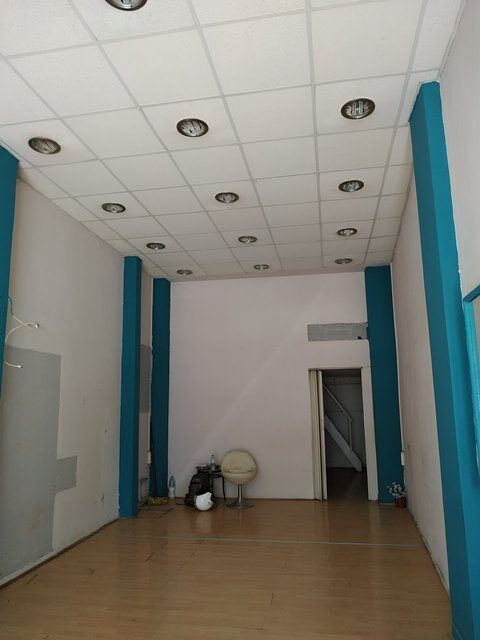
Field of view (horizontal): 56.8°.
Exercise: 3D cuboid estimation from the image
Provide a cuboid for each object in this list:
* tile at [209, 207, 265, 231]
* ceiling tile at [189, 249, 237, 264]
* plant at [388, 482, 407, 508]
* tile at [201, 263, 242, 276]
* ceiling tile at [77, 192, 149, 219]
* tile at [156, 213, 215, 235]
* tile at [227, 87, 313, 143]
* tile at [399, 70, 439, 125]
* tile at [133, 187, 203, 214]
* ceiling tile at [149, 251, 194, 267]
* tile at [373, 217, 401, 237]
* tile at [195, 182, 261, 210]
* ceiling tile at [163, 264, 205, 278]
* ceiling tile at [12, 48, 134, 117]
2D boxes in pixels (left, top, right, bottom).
[{"bbox_3d":[-0.009,-1.148,5.029,0.600,0.030,0.600,-2,-10,11],"label":"tile"},{"bbox_3d":[-0.383,-0.904,6.266,0.600,0.025,0.600,-3,-11,11],"label":"ceiling tile"},{"bbox_3d":[2.210,2.470,6.250,0.280,0.360,0.260,-2,-10,11],"label":"plant"},{"bbox_3d":[-0.268,-0.794,6.822,0.600,0.025,0.600,-3,-11,11],"label":"tile"},{"bbox_3d":[-1.300,-1.196,4.678,0.600,0.030,0.600,-2,-10,11],"label":"ceiling tile"},{"bbox_3d":[-0.603,-1.126,5.141,0.600,0.030,0.590,-2,-10,11],"label":"tile"},{"bbox_3d":[0.242,-1.466,3.196,0.600,0.030,0.600,-2,-10,11],"label":"tile"},{"bbox_3d":[1.201,-1.506,3.026,0.150,0.020,0.564,-2,-10,11],"label":"tile"},{"bbox_3d":[-0.711,-1.221,4.567,0.600,0.030,0.600,-2,-10,11],"label":"tile"},{"bbox_3d":[-0.983,-0.877,6.366,0.600,0.025,0.600,-3,-11,11],"label":"ceiling tile"},{"bbox_3d":[1.746,-1.125,5.334,0.306,0.020,0.576,-2,-10,11],"label":"tile"},{"bbox_3d":[-0.122,-1.245,4.455,0.600,0.030,0.600,-2,-10,11],"label":"tile"},{"bbox_3d":[-0.868,-0.768,6.923,0.600,0.025,0.600,-3,-11,11],"label":"ceiling tile"},{"bbox_3d":[-1.049,-1.514,2.845,0.600,0.030,0.600,-2,-10,11],"label":"ceiling tile"}]

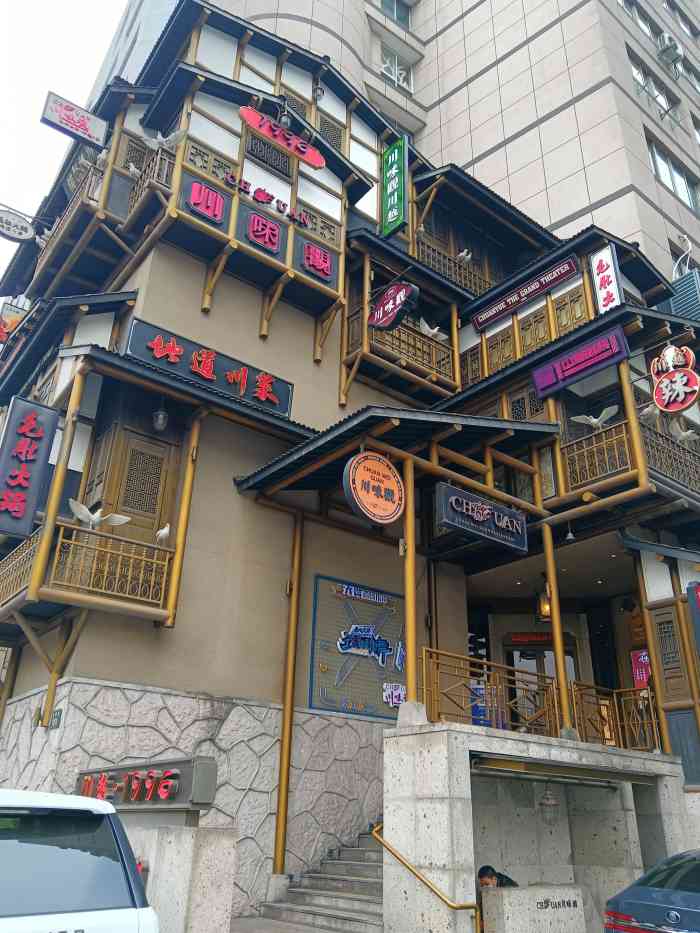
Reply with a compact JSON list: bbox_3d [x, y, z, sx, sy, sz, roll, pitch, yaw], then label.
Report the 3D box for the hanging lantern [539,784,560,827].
[{"bbox_3d":[2.924,4.948,10.603,0.260,0.550,0.260,20,-30,-34],"label":"hanging lantern"}]

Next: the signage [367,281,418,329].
[{"bbox_3d":[0.792,-2.835,12.941,0.180,0.750,1.200,20,-30,-35],"label":"signage"}]

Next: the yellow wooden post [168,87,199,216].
[{"bbox_3d":[-2.926,-5.594,12.729,0.155,3.104,0.155,20,-32,-33],"label":"yellow wooden post"}]

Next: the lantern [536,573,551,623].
[{"bbox_3d":[3.783,2.536,14.051,0.349,0.970,0.349,20,-32,-33],"label":"lantern"}]

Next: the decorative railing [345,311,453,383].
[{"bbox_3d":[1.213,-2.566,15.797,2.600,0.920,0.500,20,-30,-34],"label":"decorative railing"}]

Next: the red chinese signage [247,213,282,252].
[{"bbox_3d":[-1.562,-4.262,13.274,0.621,0.621,0.097,20,-32,-33],"label":"red chinese signage"}]

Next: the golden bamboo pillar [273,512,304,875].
[{"bbox_3d":[-0.862,3.022,10.558,0.150,5.070,0.150,20,-30,-35],"label":"golden bamboo pillar"}]

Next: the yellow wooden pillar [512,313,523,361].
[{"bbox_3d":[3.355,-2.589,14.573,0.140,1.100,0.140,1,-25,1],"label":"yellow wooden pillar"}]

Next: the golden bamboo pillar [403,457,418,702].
[{"bbox_3d":[0.792,1.347,9.447,0.138,3.274,0.138,20,-31,-34],"label":"golden bamboo pillar"}]

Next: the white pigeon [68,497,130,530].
[{"bbox_3d":[-3.243,0.659,9.352,0.380,0.360,0.860,-19,-32,38],"label":"white pigeon"}]

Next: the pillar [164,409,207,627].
[{"bbox_3d":[-2.352,0.646,10.470,0.133,3.264,0.133,20,-31,-34],"label":"pillar"}]

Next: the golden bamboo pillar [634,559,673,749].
[{"bbox_3d":[4.789,2.890,11.560,0.125,3.100,0.125,22,-33,-36],"label":"golden bamboo pillar"}]

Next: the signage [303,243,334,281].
[{"bbox_3d":[-0.625,-3.933,13.935,0.611,0.601,0.097,20,-32,-33],"label":"signage"}]

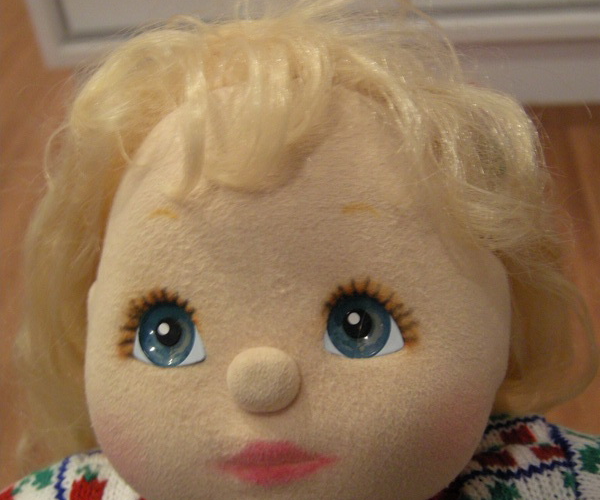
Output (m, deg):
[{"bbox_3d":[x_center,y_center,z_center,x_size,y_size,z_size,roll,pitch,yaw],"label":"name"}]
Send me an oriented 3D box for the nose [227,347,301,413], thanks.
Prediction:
[{"bbox_3d":[-0.009,0.032,0.225,0.018,0.016,0.011,-1,11,8],"label":"nose"}]

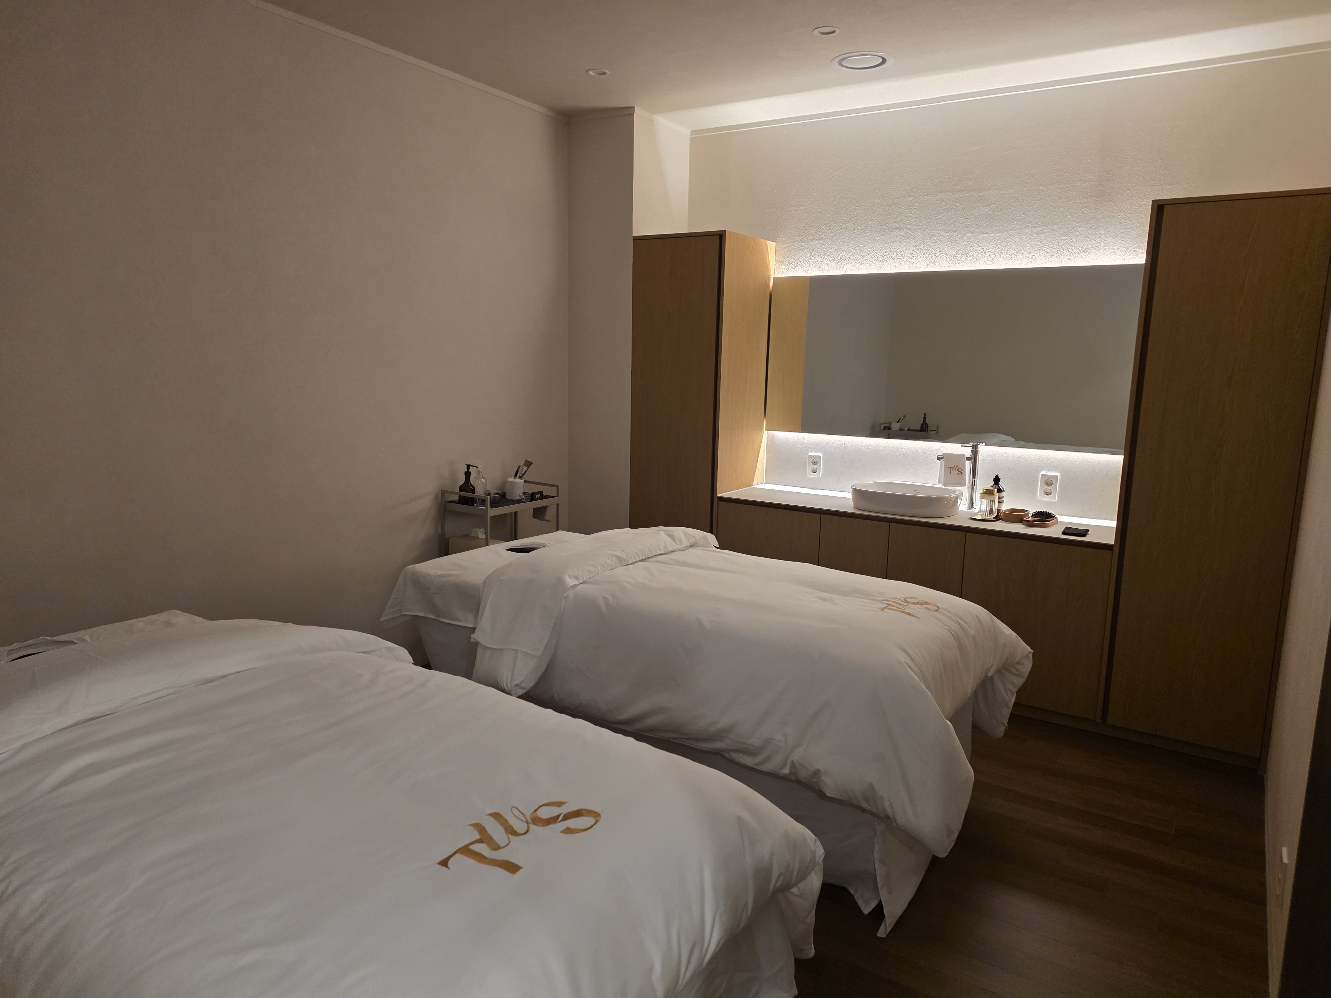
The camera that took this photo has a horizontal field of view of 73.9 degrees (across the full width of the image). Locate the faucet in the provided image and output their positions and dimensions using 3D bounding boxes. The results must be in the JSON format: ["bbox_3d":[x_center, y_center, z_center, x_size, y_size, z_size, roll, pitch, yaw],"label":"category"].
[{"bbox_3d":[1.357,-0.102,4.096,0.205,0.306,0.050,0,10,-5],"label":"faucet"}]

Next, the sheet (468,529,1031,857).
[{"bbox_3d":[0.278,0.504,2.909,1.615,0.530,1.090,7,12,33],"label":"sheet"}]

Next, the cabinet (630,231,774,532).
[{"bbox_3d":[0.190,-0.317,4.685,0.536,2.042,0.525,7,12,33],"label":"cabinet"}]

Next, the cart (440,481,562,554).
[{"bbox_3d":[-0.783,0.357,4.245,0.320,0.835,0.500,7,12,33],"label":"cart"}]

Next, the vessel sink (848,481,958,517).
[{"bbox_3d":[1.108,-0.003,4.095,0.485,0.104,0.380,7,12,33],"label":"vessel sink"}]

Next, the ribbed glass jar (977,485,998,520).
[{"bbox_3d":[1.442,0.017,3.948,0.084,0.127,0.084,7,12,33],"label":"ribbed glass jar"}]

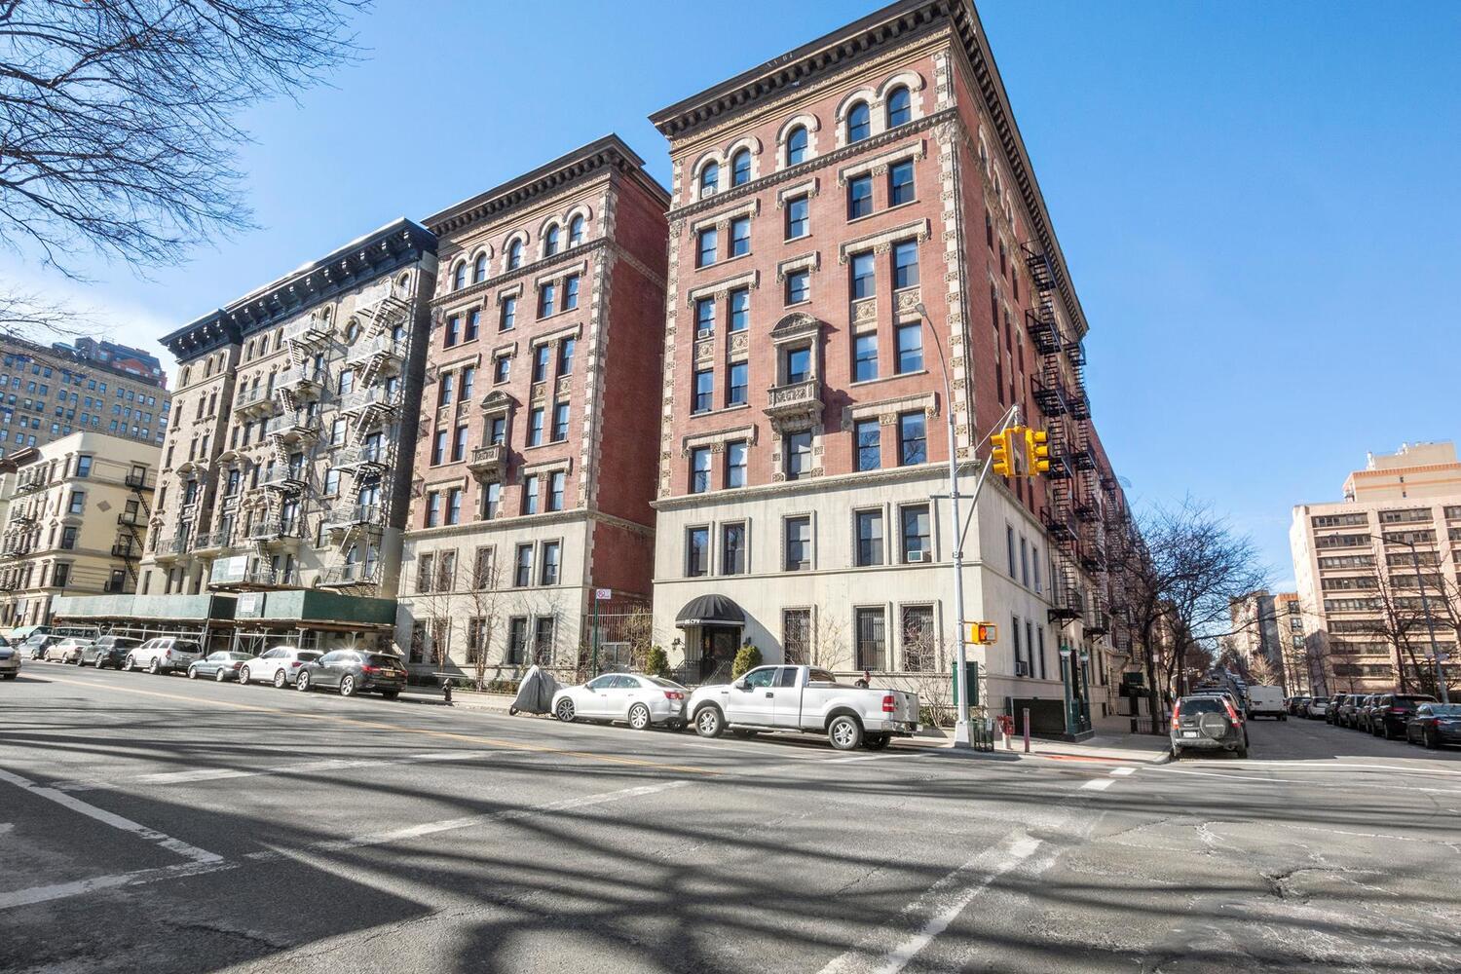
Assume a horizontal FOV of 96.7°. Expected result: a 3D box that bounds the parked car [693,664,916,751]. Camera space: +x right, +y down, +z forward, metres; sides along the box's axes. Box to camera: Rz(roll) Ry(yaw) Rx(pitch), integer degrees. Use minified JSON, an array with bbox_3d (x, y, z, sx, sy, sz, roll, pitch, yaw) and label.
[{"bbox_3d":[1.664,5.549,16.778,5.850,1.920,2.030,-7,-18,29],"label":"parked car"}]

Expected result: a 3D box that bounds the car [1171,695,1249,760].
[{"bbox_3d":[14.349,7.116,19.505,1.790,1.680,4.550,-9,-19,35],"label":"car"}]

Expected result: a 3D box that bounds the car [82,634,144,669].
[{"bbox_3d":[-37.797,10.136,39.648,4.650,1.680,1.860,-6,-14,28],"label":"car"}]

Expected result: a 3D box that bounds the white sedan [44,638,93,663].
[{"bbox_3d":[-40.179,10.105,40.017,4.700,1.460,1.800,-6,-18,28],"label":"white sedan"}]

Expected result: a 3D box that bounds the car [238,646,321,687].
[{"bbox_3d":[-19.534,7.940,28.683,4.650,1.640,1.900,-6,-18,28],"label":"car"}]

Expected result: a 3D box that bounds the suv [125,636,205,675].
[{"bbox_3d":[-30.395,9.086,34.949,4.750,1.800,1.860,-6,-18,28],"label":"suv"}]

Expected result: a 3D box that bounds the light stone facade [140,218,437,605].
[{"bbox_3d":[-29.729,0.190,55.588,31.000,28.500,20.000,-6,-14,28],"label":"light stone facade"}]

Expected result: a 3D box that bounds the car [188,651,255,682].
[{"bbox_3d":[-25.840,9.176,33.445,4.550,1.430,1.770,-6,-14,28],"label":"car"}]

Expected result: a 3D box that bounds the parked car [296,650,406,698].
[{"bbox_3d":[-15.516,7.559,26.589,4.880,1.700,1.950,-6,-17,26],"label":"parked car"}]

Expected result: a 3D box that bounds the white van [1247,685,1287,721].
[{"bbox_3d":[35.270,14.257,42.834,1.840,1.880,4.750,-8,-16,35],"label":"white van"}]

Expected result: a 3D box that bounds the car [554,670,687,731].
[{"bbox_3d":[-3.234,6.443,19.777,4.860,1.460,1.860,-7,-18,28],"label":"car"}]

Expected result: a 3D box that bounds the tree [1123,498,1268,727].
[{"bbox_3d":[20.667,5.572,28.900,5.354,10.058,5.354,-8,-15,34],"label":"tree"}]

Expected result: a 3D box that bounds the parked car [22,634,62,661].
[{"bbox_3d":[-48.035,11.340,45.557,4.400,1.570,1.760,-6,-14,28],"label":"parked car"}]

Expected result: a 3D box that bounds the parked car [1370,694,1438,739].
[{"bbox_3d":[29.735,10.154,28.714,1.930,1.760,4.800,-8,-16,35],"label":"parked car"}]

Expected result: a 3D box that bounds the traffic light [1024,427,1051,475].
[{"bbox_3d":[5.537,-0.638,11.700,0.410,0.840,0.280,-7,-18,29],"label":"traffic light"}]

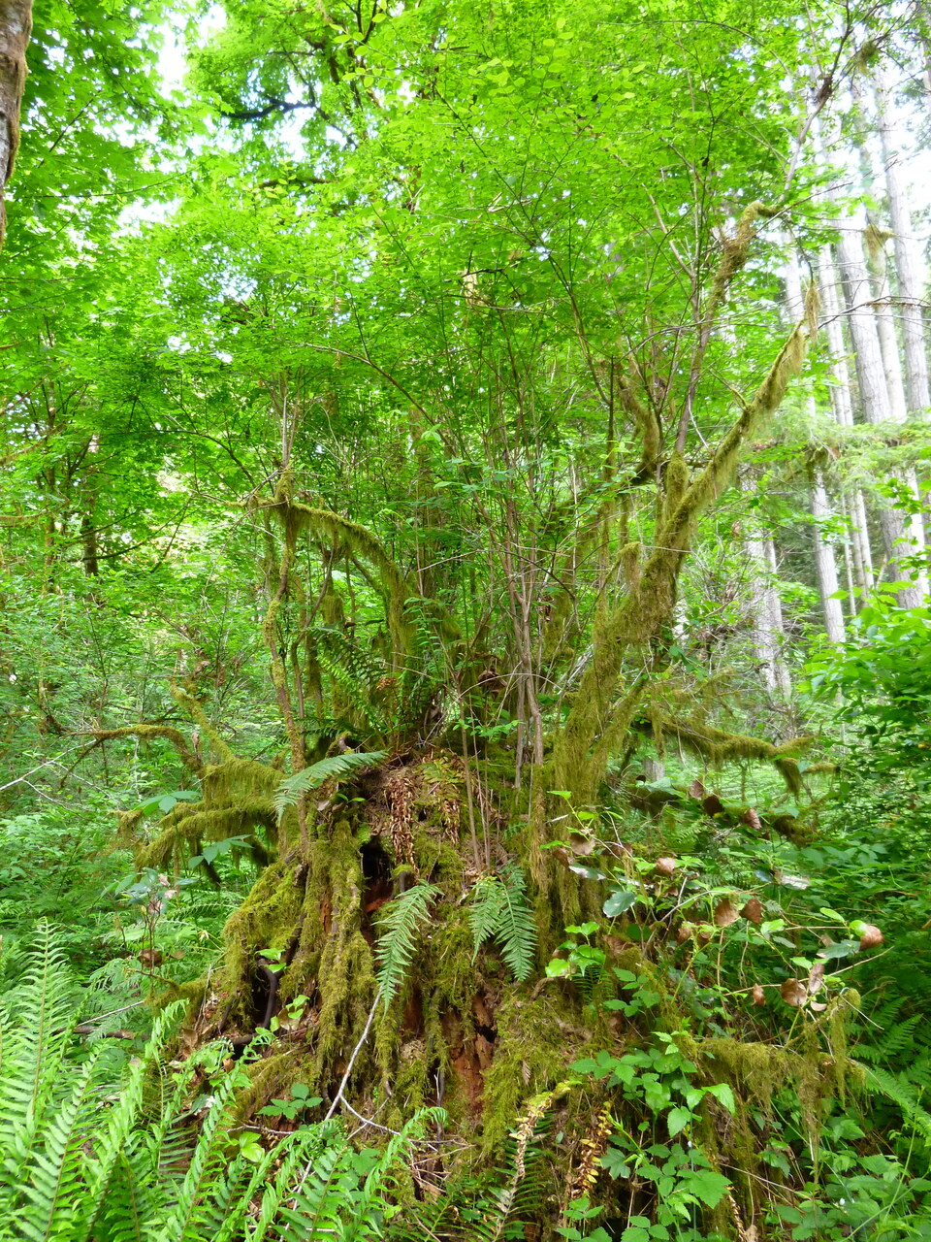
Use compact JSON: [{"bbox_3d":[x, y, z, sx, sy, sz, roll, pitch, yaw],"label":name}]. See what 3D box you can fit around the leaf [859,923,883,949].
[{"bbox_3d":[1.335,1.036,2.950,0.075,0.085,0.045,-5,-12,11],"label":"leaf"}]

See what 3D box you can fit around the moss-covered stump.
[{"bbox_3d":[-0.331,1.239,3.750,1.600,1.400,1.350,-2,-12,0],"label":"moss-covered stump"}]

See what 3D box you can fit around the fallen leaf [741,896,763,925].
[{"bbox_3d":[0.975,0.985,3.050,0.072,0.085,0.045,-6,-13,17],"label":"fallen leaf"}]

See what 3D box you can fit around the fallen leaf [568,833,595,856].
[{"bbox_3d":[0.411,0.785,3.150,0.085,0.075,0.045,-2,-12,0],"label":"fallen leaf"}]

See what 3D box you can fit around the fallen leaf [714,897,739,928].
[{"bbox_3d":[0.889,0.992,3.050,0.080,0.095,0.045,-2,-12,0],"label":"fallen leaf"}]

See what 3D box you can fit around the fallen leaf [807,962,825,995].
[{"bbox_3d":[1.154,1.173,2.950,0.055,0.100,0.045,-5,-12,11],"label":"fallen leaf"}]

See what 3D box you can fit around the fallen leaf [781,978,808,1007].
[{"bbox_3d":[1.080,1.224,2.950,0.085,0.090,0.045,-2,-12,0],"label":"fallen leaf"}]

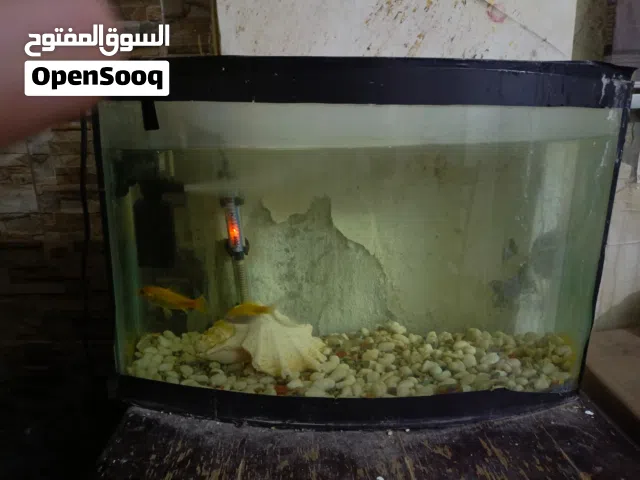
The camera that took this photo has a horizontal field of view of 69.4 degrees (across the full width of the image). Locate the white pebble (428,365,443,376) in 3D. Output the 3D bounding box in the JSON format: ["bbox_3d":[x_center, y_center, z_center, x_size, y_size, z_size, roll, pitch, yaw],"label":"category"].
[{"bbox_3d":[0.168,0.190,0.671,0.020,0.018,0.017,2,13,0],"label":"white pebble"}]

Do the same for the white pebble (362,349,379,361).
[{"bbox_3d":[0.075,0.170,0.687,0.023,0.018,0.019,1,13,0],"label":"white pebble"}]

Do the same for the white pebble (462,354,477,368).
[{"bbox_3d":[0.217,0.176,0.669,0.020,0.020,0.020,1,13,0],"label":"white pebble"}]

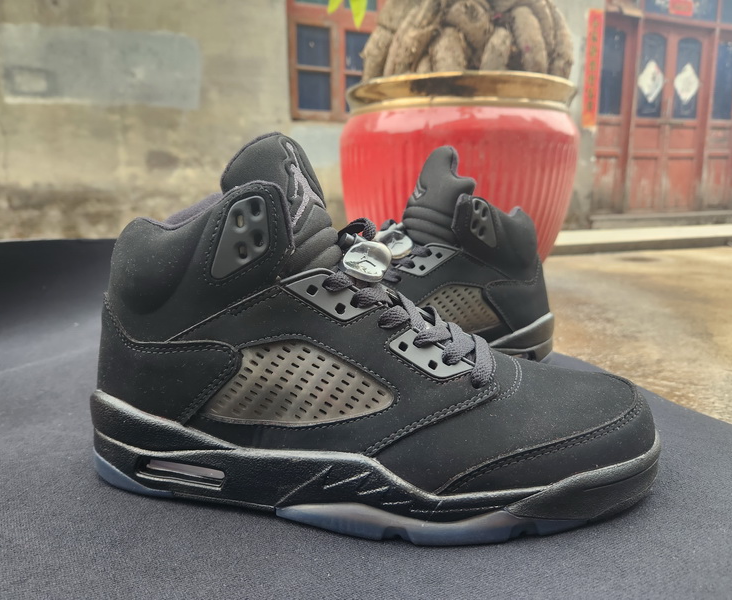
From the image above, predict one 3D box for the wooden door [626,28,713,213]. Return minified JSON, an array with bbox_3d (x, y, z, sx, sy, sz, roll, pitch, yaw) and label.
[{"bbox_3d":[3.436,-2.014,5.946,1.149,1.986,0.060,-5,11,-23],"label":"wooden door"}]

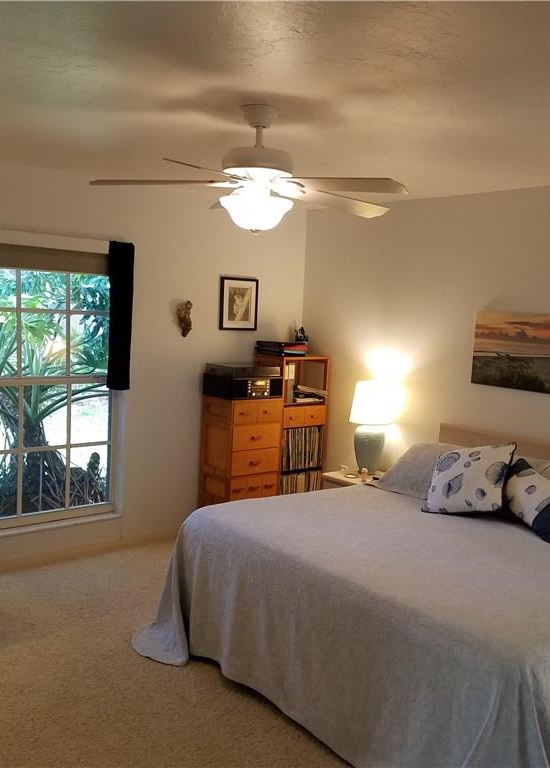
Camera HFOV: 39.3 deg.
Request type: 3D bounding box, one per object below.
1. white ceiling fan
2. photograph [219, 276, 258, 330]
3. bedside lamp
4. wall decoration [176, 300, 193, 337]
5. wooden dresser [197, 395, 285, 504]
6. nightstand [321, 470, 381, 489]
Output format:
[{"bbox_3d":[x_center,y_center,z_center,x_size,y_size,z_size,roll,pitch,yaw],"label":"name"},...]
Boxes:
[{"bbox_3d":[-0.061,-0.798,2.884,1.290,0.470,1.290,-3,8,-41],"label":"white ceiling fan"},{"bbox_3d":[-0.261,-0.583,5.638,0.347,0.382,0.025,-3,8,-41],"label":"photograph"},{"bbox_3d":[0.661,0.301,5.313,0.330,0.635,0.330,2,6,0],"label":"bedside lamp"},{"bbox_3d":[-0.613,-0.449,5.309,0.110,0.250,0.085,-3,8,-41],"label":"wall decoration"},{"bbox_3d":[-0.250,0.603,5.556,0.425,1.035,0.350,-2,8,-38],"label":"wooden dresser"},{"bbox_3d":[0.682,0.918,5.211,0.480,0.560,0.540,-3,8,-41],"label":"nightstand"}]

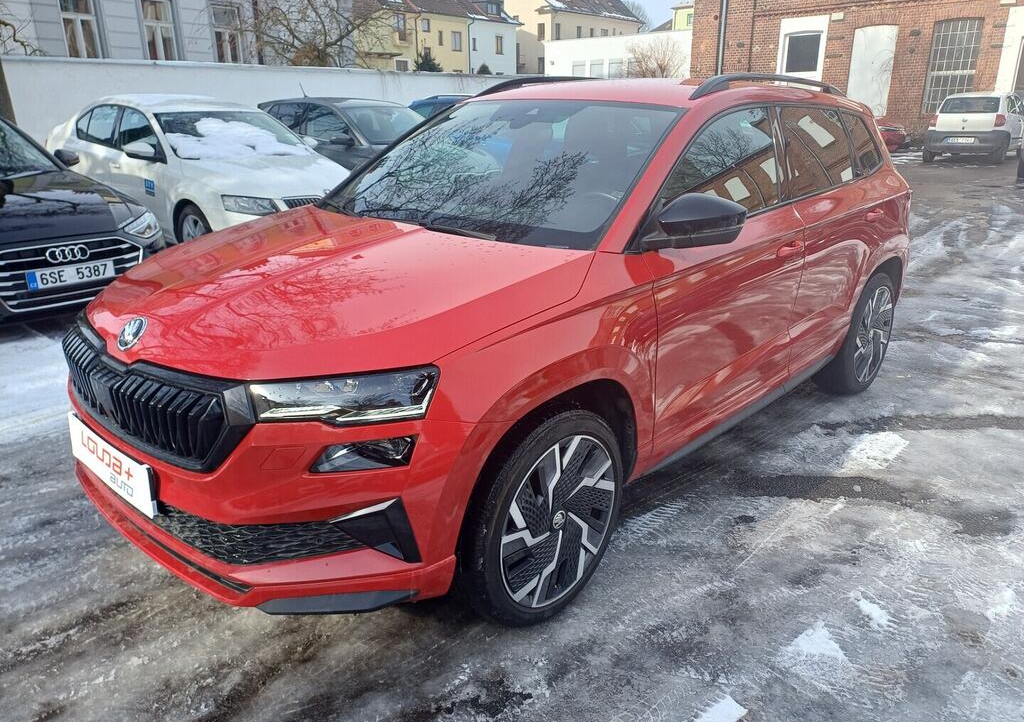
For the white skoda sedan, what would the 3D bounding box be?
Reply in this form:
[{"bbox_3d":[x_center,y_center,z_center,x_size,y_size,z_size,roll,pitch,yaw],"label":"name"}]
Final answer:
[{"bbox_3d":[-3.325,-1.991,7.891,4.660,1.470,1.814,16,25,39],"label":"white skoda sedan"}]

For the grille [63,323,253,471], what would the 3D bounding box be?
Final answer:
[{"bbox_3d":[-1.050,0.081,2.082,1.120,0.260,0.170,17,25,41],"label":"grille"}]

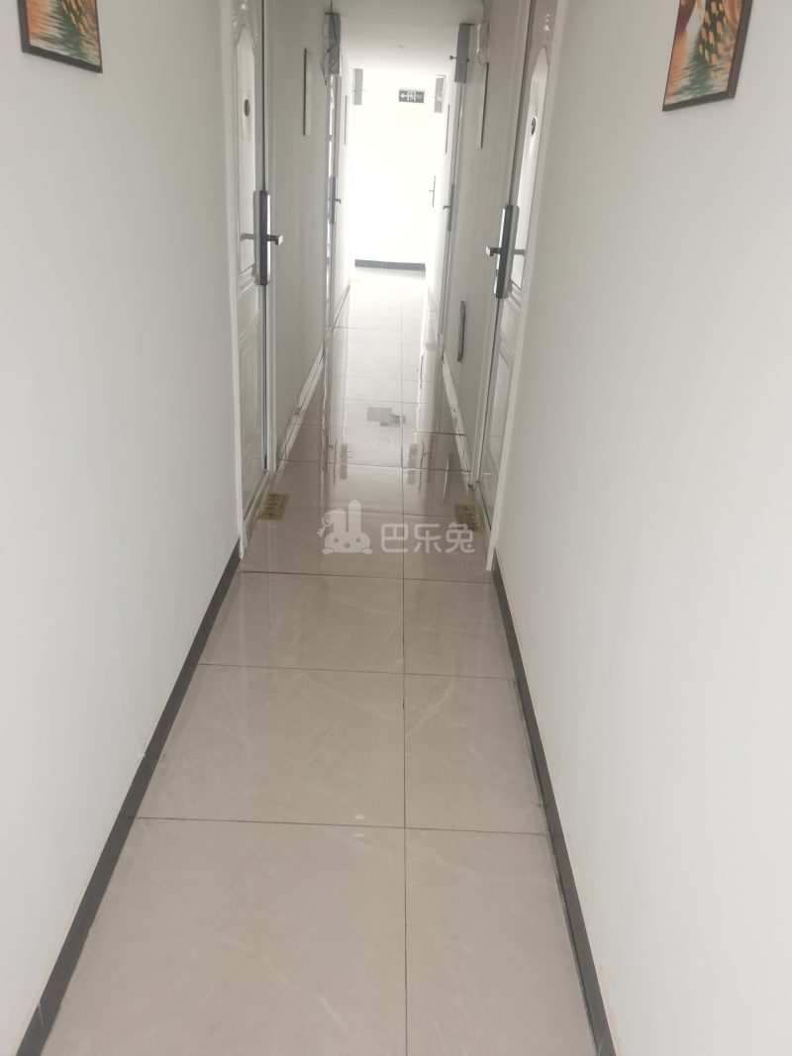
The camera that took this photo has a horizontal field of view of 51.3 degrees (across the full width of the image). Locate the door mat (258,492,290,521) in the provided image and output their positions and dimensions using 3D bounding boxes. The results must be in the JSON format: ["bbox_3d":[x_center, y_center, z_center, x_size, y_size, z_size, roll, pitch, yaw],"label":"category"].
[{"bbox_3d":[-0.518,-0.095,3.499,0.105,0.010,0.290,3,24,-1],"label":"door mat"}]

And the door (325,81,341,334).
[{"bbox_3d":[-0.535,-2.534,6.428,0.070,2.090,0.930,3,24,-1],"label":"door"}]

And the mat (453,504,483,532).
[{"bbox_3d":[0.310,-0.044,3.483,0.103,0.008,0.297,3,24,-1],"label":"mat"}]

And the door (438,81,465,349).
[{"bbox_3d":[0.469,-2.481,6.445,0.070,2.090,0.930,3,24,-1],"label":"door"}]

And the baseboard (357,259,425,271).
[{"bbox_3d":[-0.066,-3.656,11.487,0.990,0.090,0.020,3,24,-1],"label":"baseboard"}]

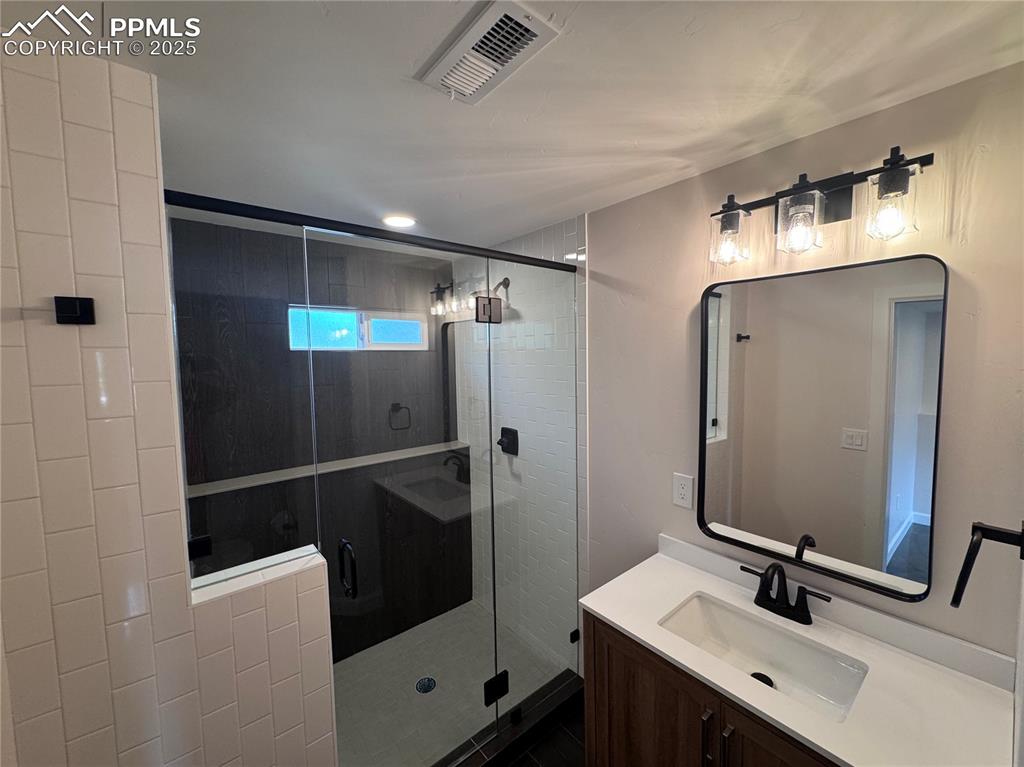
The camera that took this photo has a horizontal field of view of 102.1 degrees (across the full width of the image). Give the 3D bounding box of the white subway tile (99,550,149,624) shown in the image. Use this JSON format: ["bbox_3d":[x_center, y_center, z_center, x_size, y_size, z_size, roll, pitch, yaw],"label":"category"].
[{"bbox_3d":[-0.885,0.464,0.951,0.076,0.154,0.009,-4,5,-39],"label":"white subway tile"}]

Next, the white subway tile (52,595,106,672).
[{"bbox_3d":[-0.935,0.543,0.900,0.075,0.152,0.010,-4,5,-38],"label":"white subway tile"}]

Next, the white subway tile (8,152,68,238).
[{"bbox_3d":[-0.950,-0.379,0.837,0.075,0.152,0.010,-4,5,-38],"label":"white subway tile"}]

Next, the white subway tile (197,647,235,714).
[{"bbox_3d":[-0.751,0.760,1.058,0.075,0.152,0.009,-4,5,-39],"label":"white subway tile"}]

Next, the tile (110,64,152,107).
[{"bbox_3d":[-0.835,-0.653,0.909,0.070,0.070,0.010,-4,5,-39],"label":"tile"}]

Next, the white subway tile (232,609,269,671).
[{"bbox_3d":[-0.693,0.678,1.100,0.075,0.152,0.009,-4,5,-39],"label":"white subway tile"}]

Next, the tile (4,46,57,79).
[{"bbox_3d":[-0.953,-0.646,0.820,0.075,0.071,0.010,-4,5,-38],"label":"tile"}]

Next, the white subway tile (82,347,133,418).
[{"bbox_3d":[-0.882,0.000,0.908,0.074,0.151,0.010,-4,5,-39],"label":"white subway tile"}]

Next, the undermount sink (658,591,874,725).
[{"bbox_3d":[0.696,0.821,1.182,0.290,0.155,0.475,-4,5,-39],"label":"undermount sink"}]

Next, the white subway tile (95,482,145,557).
[{"bbox_3d":[-0.881,0.307,0.930,0.075,0.152,0.010,-4,5,-38],"label":"white subway tile"}]

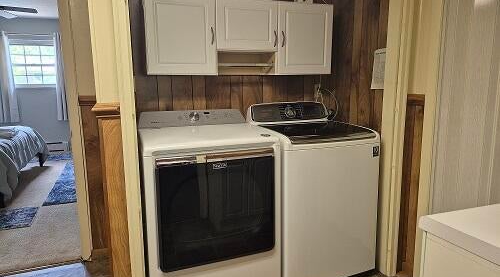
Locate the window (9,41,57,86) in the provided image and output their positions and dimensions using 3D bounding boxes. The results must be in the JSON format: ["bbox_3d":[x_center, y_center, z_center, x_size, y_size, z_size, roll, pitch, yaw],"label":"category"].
[{"bbox_3d":[-3.913,-1.347,6.026,0.745,0.825,0.100,-4,10,-20],"label":"window"}]

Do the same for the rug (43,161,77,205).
[{"bbox_3d":[-2.421,0.550,4.777,0.600,0.012,2.255,-4,10,-22],"label":"rug"}]

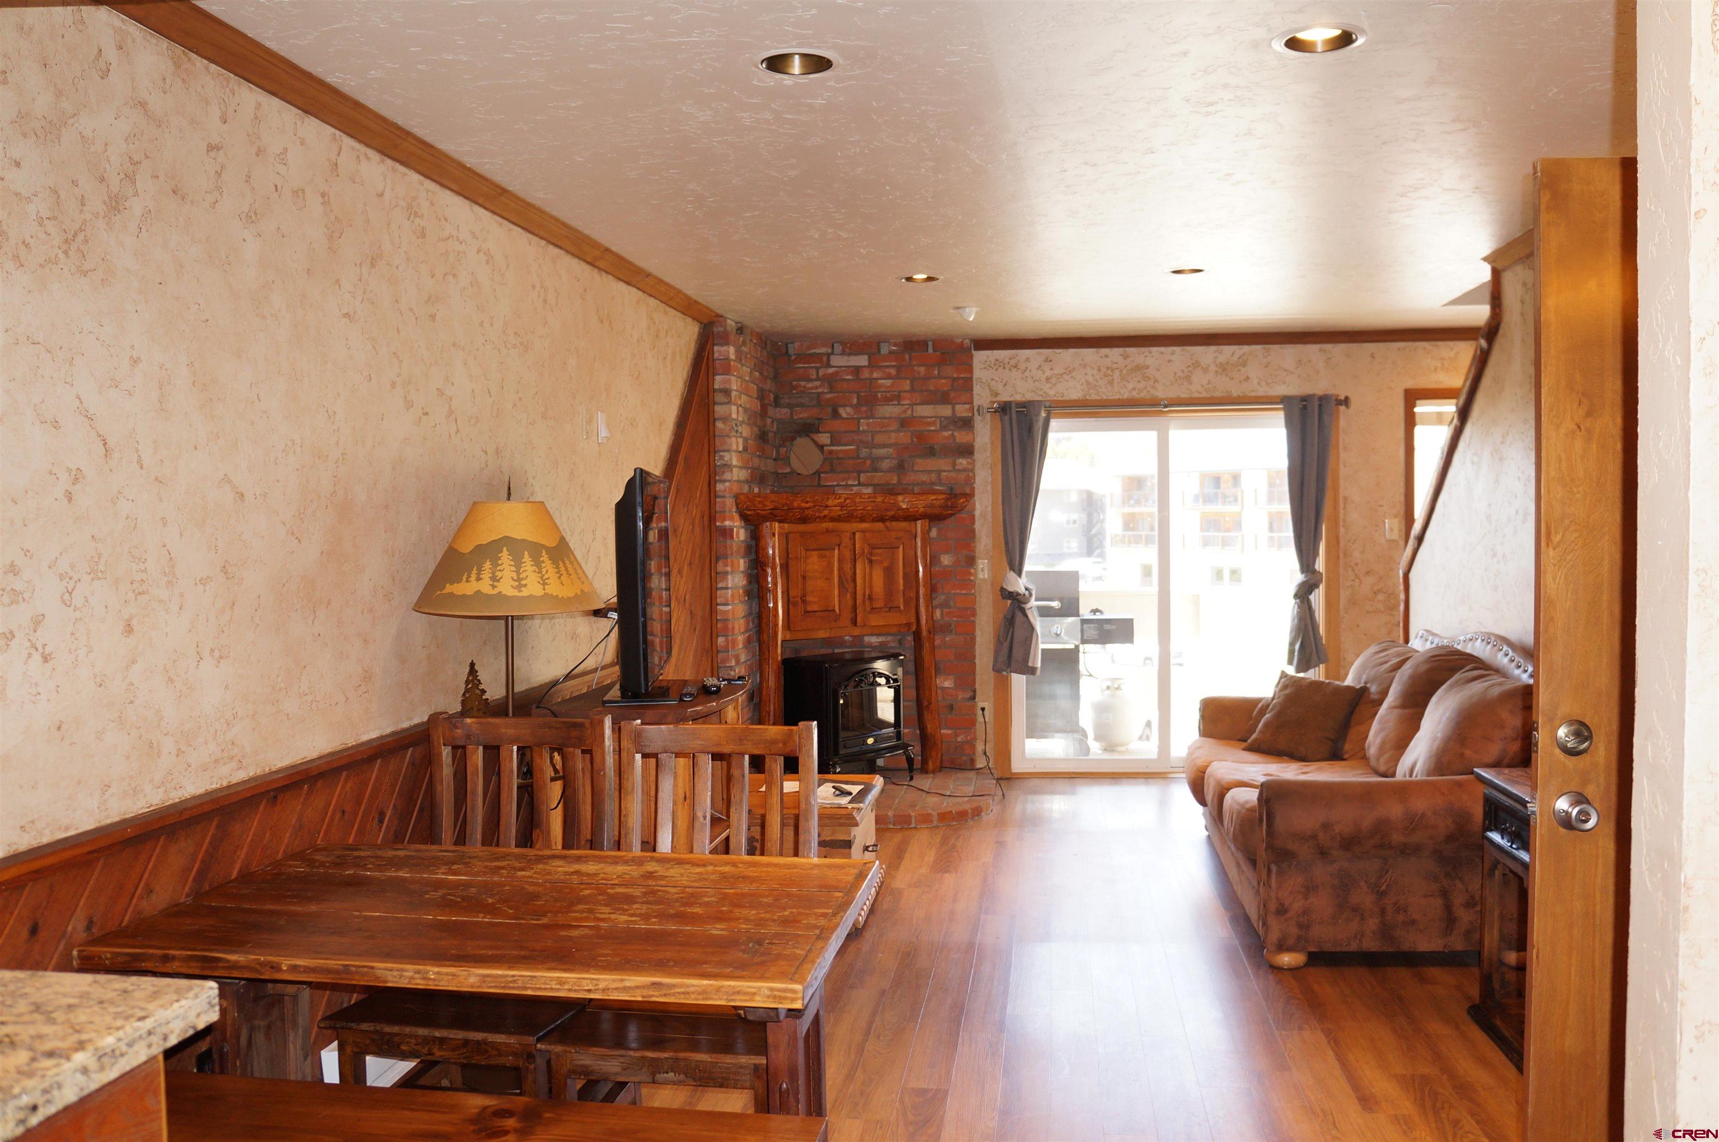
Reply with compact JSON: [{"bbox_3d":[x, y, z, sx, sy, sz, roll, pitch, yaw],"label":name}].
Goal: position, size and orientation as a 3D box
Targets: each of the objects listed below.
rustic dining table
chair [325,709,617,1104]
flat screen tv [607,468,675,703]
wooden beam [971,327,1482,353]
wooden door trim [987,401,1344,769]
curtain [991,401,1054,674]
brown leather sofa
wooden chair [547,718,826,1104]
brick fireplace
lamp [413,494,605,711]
[{"bbox_3d":[-0.609,0.976,2.403,1.205,0.770,0.710,0,2,10],"label":"rustic dining table"},{"bbox_3d":[-0.822,0.840,2.848,0.460,1.010,0.520,0,2,11],"label":"chair"},{"bbox_3d":[-0.682,0.044,4.341,0.220,0.713,0.910,-1,2,-3],"label":"flat screen tv"},{"bbox_3d":[1.962,-1.238,7.143,2.686,0.063,0.040,-1,2,3],"label":"wooden beam"},{"bbox_3d":[1.657,0.108,7.233,1.874,2.036,0.100,-1,2,3],"label":"wooden door trim"},{"bbox_3d":[0.873,-0.175,7.175,0.338,1.461,0.120,-1,2,3],"label":"curtain"},{"bbox_3d":[1.847,0.729,5.062,1.030,0.970,1.920,-1,2,8],"label":"brown leather sofa"},{"bbox_3d":[-0.363,0.838,2.740,0.460,1.010,0.520,0,2,11],"label":"wooden chair"},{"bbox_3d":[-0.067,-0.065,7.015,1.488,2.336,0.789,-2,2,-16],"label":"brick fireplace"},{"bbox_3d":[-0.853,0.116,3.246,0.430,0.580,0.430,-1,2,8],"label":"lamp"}]

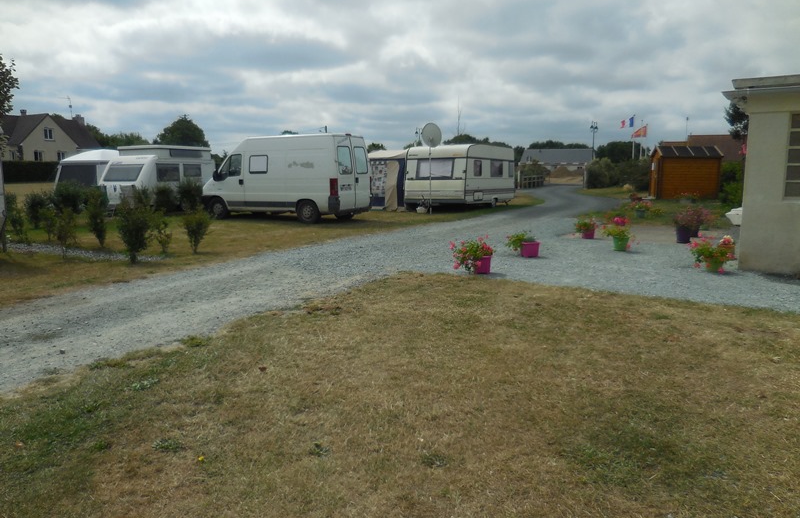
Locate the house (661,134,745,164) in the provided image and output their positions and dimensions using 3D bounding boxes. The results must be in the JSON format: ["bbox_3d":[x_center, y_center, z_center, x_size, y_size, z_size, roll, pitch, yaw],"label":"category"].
[{"bbox_3d":[35.022,-10.908,64.139,12.000,5.700,8.500,0,8,0],"label":"house"}]

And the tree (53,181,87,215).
[{"bbox_3d":[-12.184,-2.267,21.300,1.191,1.180,1.131,-5,9,-29],"label":"tree"}]

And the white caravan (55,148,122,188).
[{"bbox_3d":[-12.471,-3.482,25.554,2.500,2.460,4.000,5,9,32],"label":"white caravan"}]

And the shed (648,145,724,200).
[{"bbox_3d":[14.673,-4.435,29.742,3.000,2.620,2.400,1,8,12],"label":"shed"}]

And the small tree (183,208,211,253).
[{"bbox_3d":[-3.456,-0.477,9.813,0.470,0.790,0.470,0,8,0],"label":"small tree"}]

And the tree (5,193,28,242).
[{"bbox_3d":[-8.099,-0.888,12.202,0.500,1.000,0.500,0,8,0],"label":"tree"}]

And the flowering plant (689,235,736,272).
[{"bbox_3d":[4.166,-0.070,7.702,0.600,0.470,0.550,0,8,0],"label":"flowering plant"}]

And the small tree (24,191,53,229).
[{"bbox_3d":[-9.510,-1.276,15.200,0.700,1.000,0.665,-5,9,-32],"label":"small tree"}]

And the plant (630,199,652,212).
[{"bbox_3d":[7.724,-1.711,18.480,0.668,0.384,0.635,3,9,22],"label":"plant"}]

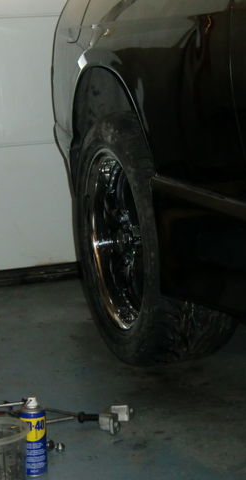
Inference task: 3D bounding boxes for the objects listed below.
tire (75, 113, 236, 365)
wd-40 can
[{"bbox_3d":[0.071,-0.009,2.560,0.238,0.628,0.628,-7,13,-18],"label":"tire"},{"bbox_3d":[-0.182,0.396,2.050,0.053,0.160,0.053,-3,12,-6],"label":"wd-40 can"}]

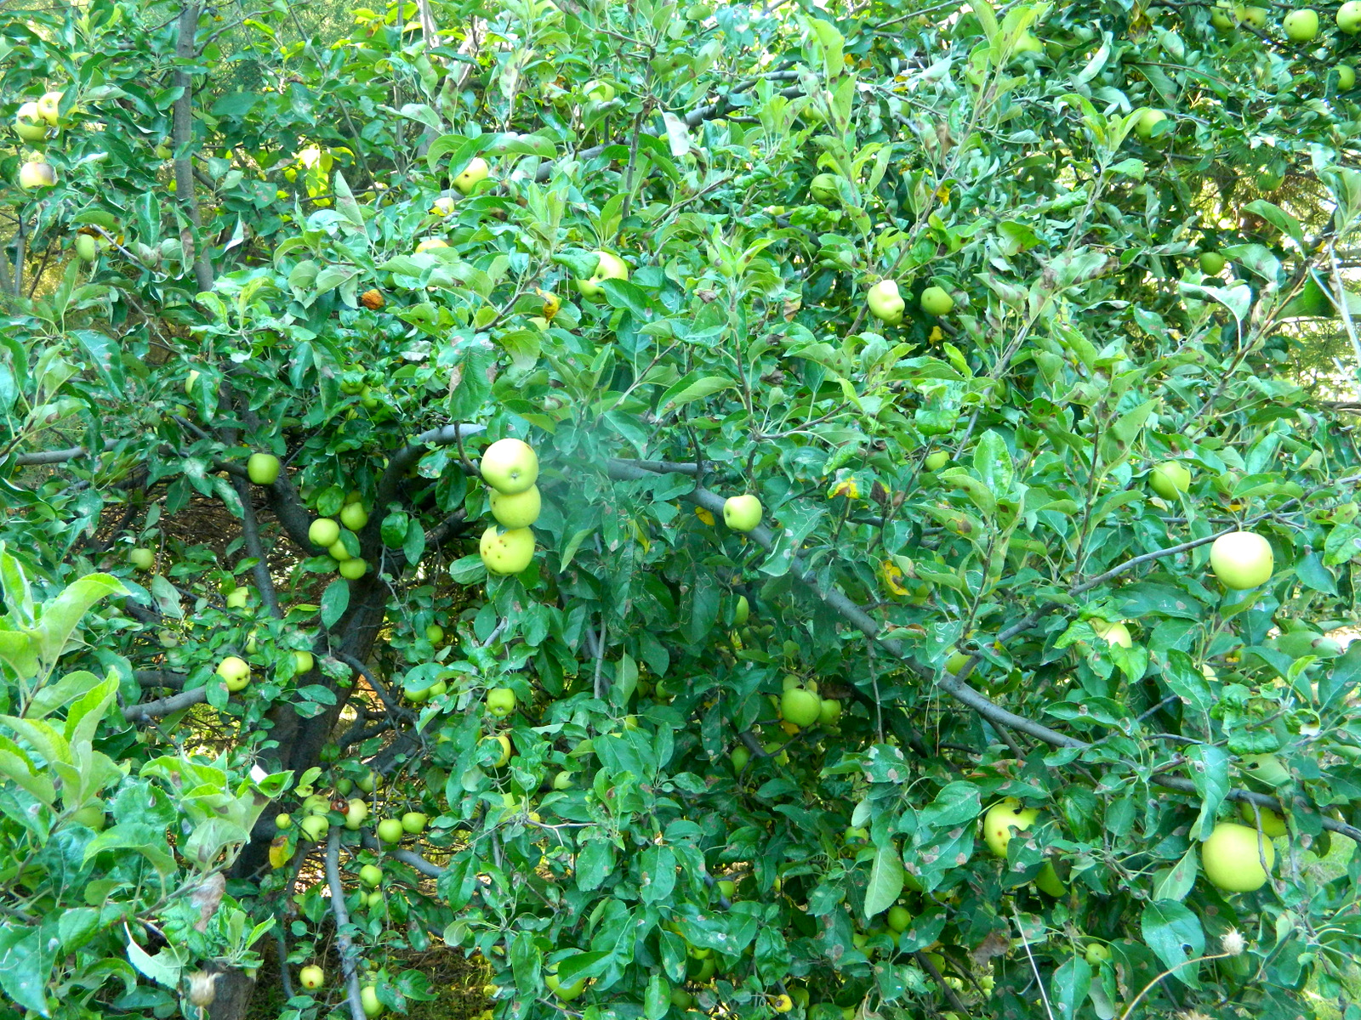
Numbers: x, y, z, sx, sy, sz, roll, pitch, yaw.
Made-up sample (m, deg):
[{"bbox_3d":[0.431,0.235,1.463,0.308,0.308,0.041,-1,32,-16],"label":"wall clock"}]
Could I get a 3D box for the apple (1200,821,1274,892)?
[{"bbox_3d":[0.518,0.323,1.500,0.067,0.064,0.067,0,8,0],"label":"apple"}]

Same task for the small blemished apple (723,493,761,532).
[{"bbox_3d":[0.093,0.004,2.420,0.059,0.057,0.059,0,8,0],"label":"small blemished apple"}]

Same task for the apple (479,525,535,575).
[{"bbox_3d":[-0.202,0.045,1.880,0.064,0.059,0.064,0,8,0],"label":"apple"}]

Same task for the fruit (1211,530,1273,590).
[{"bbox_3d":[0.589,0.052,1.690,0.066,0.061,0.066,0,8,0],"label":"fruit"}]

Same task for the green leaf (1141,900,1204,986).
[{"bbox_3d":[0.449,0.396,1.470,0.055,0.092,0.020,-30,-22,-3],"label":"green leaf"}]

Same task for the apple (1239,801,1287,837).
[{"bbox_3d":[0.690,0.355,1.900,0.061,0.057,0.061,0,8,0],"label":"apple"}]

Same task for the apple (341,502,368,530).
[{"bbox_3d":[-0.657,0.013,3.250,0.057,0.056,0.057,0,8,0],"label":"apple"}]

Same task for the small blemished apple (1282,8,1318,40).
[{"bbox_3d":[1.058,-0.830,2.750,0.061,0.055,0.061,0,8,0],"label":"small blemished apple"}]

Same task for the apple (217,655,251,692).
[{"bbox_3d":[-0.775,0.284,2.800,0.060,0.059,0.060,0,8,0],"label":"apple"}]

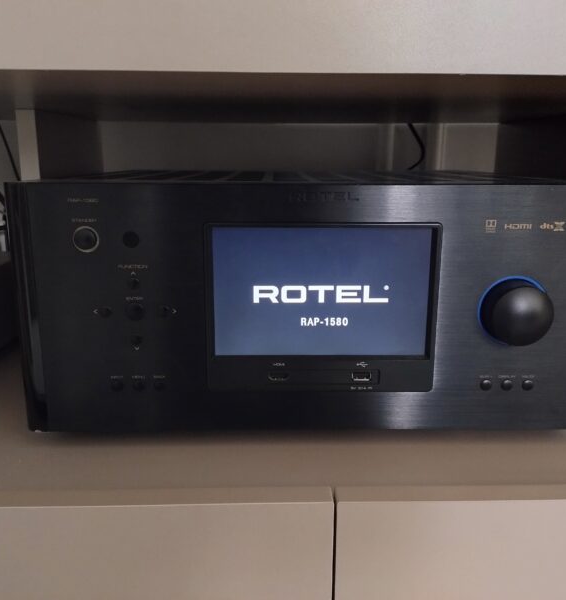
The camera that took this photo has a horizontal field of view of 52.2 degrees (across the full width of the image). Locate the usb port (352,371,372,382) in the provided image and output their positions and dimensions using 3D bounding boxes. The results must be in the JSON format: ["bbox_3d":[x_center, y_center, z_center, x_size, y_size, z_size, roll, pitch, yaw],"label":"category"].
[{"bbox_3d":[0.058,0.056,0.423,0.014,0.008,0.008,0,12,-1],"label":"usb port"}]

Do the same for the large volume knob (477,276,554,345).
[{"bbox_3d":[0.165,0.010,0.401,0.049,0.049,0.021,0,12,-1],"label":"large volume knob"}]

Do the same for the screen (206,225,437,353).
[{"bbox_3d":[0.028,-0.005,0.411,0.154,0.093,0.008,0,12,-1],"label":"screen"}]

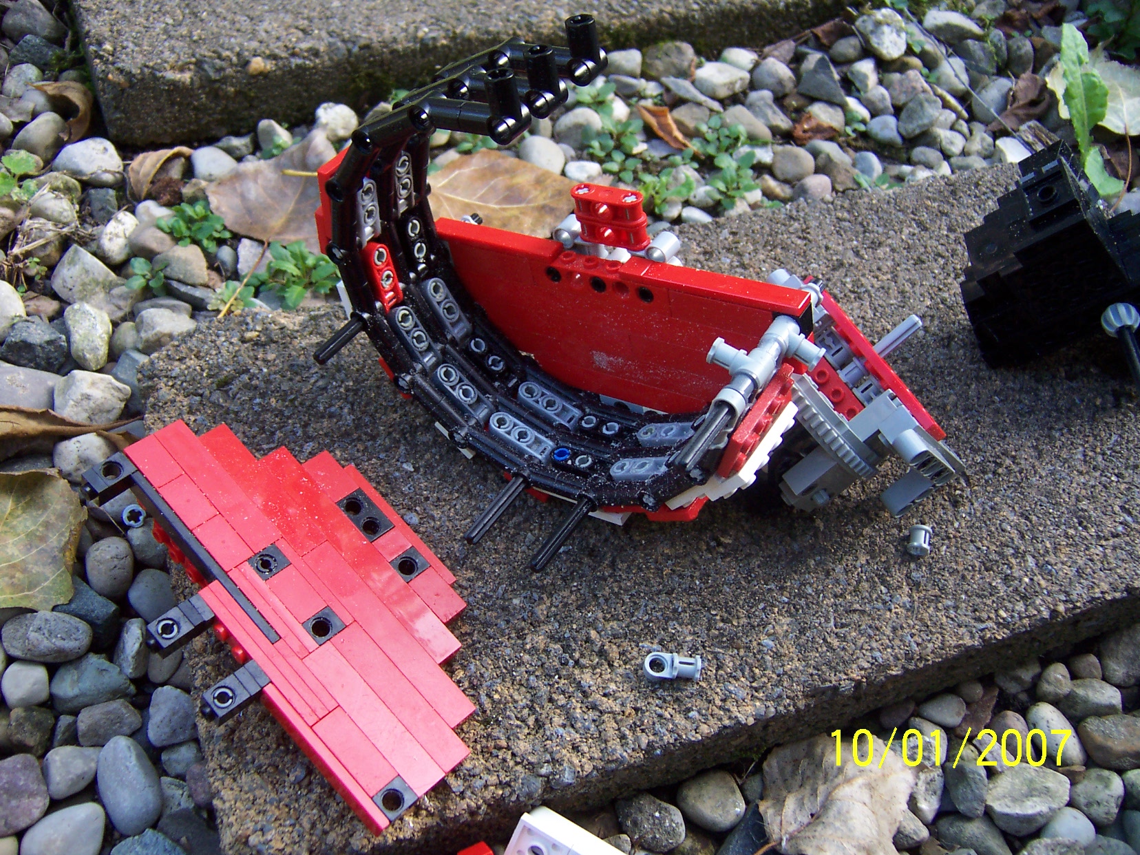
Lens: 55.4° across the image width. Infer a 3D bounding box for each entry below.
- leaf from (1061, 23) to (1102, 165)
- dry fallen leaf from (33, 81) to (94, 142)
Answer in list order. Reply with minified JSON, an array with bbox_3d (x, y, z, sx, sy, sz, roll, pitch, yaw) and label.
[{"bbox_3d":[0.224,-0.144,0.476,0.020,0.036,0.046,1,53,-1],"label":"leaf"},{"bbox_3d":[-0.218,-0.137,0.470,0.026,0.018,0.027,1,53,-1],"label":"dry fallen leaf"}]

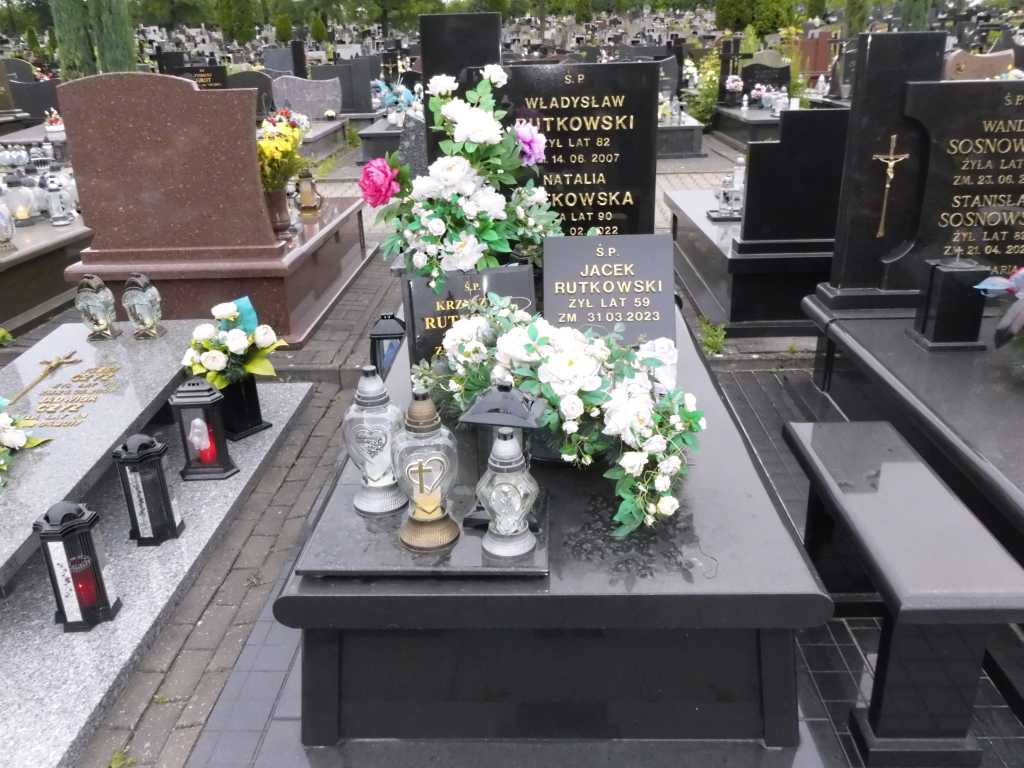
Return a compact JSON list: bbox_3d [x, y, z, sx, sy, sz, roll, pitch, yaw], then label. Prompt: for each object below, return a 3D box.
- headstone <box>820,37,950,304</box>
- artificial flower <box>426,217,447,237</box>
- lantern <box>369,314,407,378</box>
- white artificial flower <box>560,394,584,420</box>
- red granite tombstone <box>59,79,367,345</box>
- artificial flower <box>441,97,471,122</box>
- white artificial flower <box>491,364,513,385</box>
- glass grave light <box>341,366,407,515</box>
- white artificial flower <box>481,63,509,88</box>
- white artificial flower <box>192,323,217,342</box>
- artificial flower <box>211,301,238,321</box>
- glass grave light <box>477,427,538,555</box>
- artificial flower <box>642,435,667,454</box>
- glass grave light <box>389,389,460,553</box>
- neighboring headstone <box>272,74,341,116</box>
[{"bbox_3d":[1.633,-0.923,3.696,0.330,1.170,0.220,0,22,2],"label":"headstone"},{"bbox_3d":[-0.246,-0.512,2.694,0.065,0.065,0.055,-4,22,-5],"label":"artificial flower"},{"bbox_3d":[-0.525,-0.132,3.593,0.160,0.357,0.160,-1,22,2],"label":"lantern"},{"bbox_3d":[0.159,0.062,2.181,0.062,0.065,0.059,0,22,4],"label":"white artificial flower"},{"bbox_3d":[-1.703,-1.244,5.190,1.220,1.390,2.360,-1,22,2],"label":"red granite tombstone"},{"bbox_3d":[-0.191,-0.926,2.793,0.101,0.088,0.090,3,23,13],"label":"artificial flower"},{"bbox_3d":[-0.027,-0.022,2.109,0.056,0.056,0.055,-1,22,2],"label":"white artificial flower"},{"bbox_3d":[-0.328,0.125,1.984,0.140,0.353,0.130,-4,23,-7],"label":"glass grave light"},{"bbox_3d":[-0.063,-1.109,2.977,0.099,0.089,0.089,-2,22,0],"label":"white artificial flower"},{"bbox_3d":[-1.296,-0.217,3.490,0.093,0.076,0.086,0,22,2],"label":"white artificial flower"},{"bbox_3d":[-1.181,-0.302,3.403,0.108,0.084,0.099,-9,23,-18],"label":"artificial flower"},{"bbox_3d":[-0.010,0.225,1.795,0.135,0.276,0.128,-1,22,2],"label":"glass grave light"},{"bbox_3d":[0.351,0.149,2.035,0.059,0.049,0.050,-3,22,-3],"label":"artificial flower"},{"bbox_3d":[-0.188,0.181,1.830,0.140,0.360,0.130,-3,22,-4],"label":"glass grave light"},{"bbox_3d":[-2.737,-3.848,11.105,0.928,0.542,0.110,-1,22,2],"label":"neighboring headstone"}]

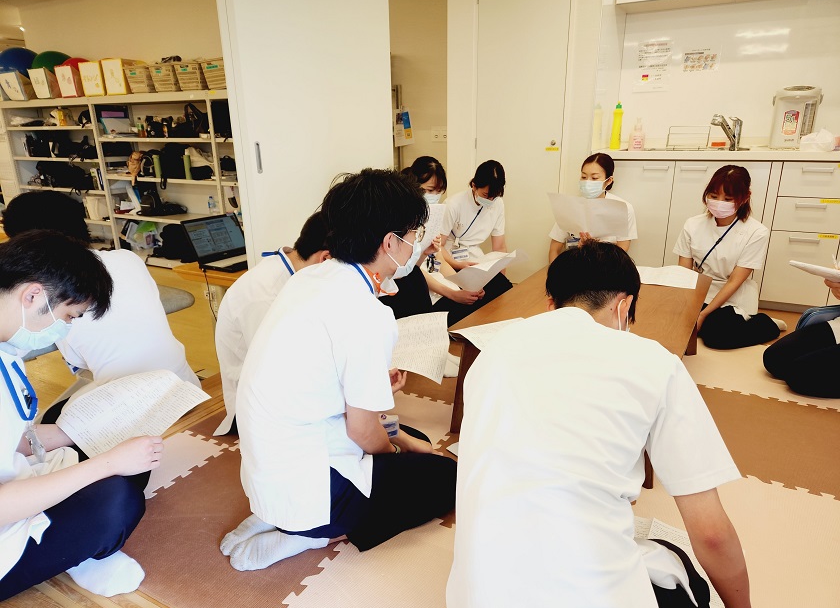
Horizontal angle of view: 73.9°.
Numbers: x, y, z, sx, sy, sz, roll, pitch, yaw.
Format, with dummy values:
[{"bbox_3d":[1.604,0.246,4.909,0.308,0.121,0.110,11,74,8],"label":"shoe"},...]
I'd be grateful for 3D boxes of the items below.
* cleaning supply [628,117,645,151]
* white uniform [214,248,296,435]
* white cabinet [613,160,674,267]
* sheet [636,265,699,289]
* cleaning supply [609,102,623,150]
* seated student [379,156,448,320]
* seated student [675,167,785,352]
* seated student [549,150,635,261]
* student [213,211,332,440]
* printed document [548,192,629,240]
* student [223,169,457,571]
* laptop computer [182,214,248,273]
[{"bbox_3d":[1.236,-0.963,3.160,0.085,0.185,0.060,7,19,24],"label":"cleaning supply"},{"bbox_3d":[-0.434,0.113,1.750,0.440,0.610,0.480,-6,18,-17],"label":"white uniform"},{"bbox_3d":[1.338,-0.526,3.468,0.440,0.740,0.500,9,20,30],"label":"white cabinet"},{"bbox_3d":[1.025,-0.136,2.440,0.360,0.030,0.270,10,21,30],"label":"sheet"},{"bbox_3d":[1.182,-1.065,3.343,0.064,0.268,0.057,8,20,26],"label":"cleaning supply"},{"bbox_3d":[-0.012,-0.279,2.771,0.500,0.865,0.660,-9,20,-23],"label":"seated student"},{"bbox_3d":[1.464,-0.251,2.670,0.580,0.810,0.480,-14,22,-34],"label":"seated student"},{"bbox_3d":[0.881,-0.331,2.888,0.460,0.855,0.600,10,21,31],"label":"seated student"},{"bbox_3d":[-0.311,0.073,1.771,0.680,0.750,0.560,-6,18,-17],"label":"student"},{"bbox_3d":[0.808,-0.418,2.667,0.385,0.260,0.070,10,61,31],"label":"printed document"},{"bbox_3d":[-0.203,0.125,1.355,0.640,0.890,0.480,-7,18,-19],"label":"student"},{"bbox_3d":[-0.962,-0.327,2.887,0.330,0.222,0.350,9,21,29],"label":"laptop computer"}]

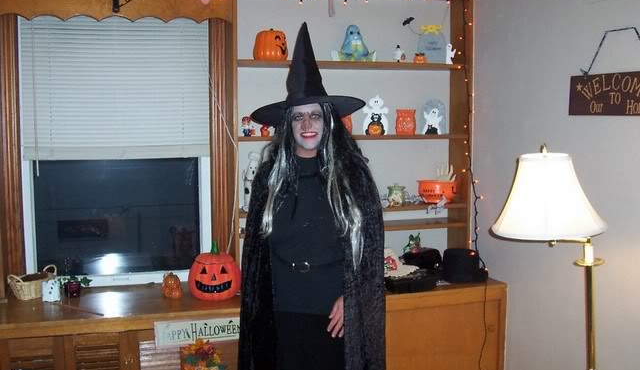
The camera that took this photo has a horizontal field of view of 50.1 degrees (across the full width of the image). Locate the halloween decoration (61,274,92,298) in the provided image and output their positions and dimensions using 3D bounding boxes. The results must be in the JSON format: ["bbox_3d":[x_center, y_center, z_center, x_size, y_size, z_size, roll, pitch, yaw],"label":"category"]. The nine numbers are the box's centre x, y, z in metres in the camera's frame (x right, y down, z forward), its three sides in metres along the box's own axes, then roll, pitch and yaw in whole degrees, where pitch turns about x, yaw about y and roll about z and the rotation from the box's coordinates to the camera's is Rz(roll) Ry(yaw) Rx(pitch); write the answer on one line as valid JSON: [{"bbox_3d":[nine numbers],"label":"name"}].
[{"bbox_3d":[-1.155,0.466,3.231,0.145,0.105,0.105,-2,5,-20],"label":"halloween decoration"}]

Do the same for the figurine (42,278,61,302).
[{"bbox_3d":[-1.237,0.477,3.145,0.080,0.100,0.072,-3,5,-21],"label":"figurine"}]

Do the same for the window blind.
[{"bbox_3d":[-0.970,-0.477,3.294,0.872,0.703,0.045,-2,5,-15],"label":"window blind"}]

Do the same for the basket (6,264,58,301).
[{"bbox_3d":[-1.295,0.443,3.085,0.140,0.118,0.215,3,6,32],"label":"basket"}]

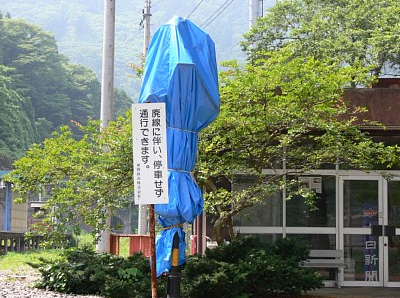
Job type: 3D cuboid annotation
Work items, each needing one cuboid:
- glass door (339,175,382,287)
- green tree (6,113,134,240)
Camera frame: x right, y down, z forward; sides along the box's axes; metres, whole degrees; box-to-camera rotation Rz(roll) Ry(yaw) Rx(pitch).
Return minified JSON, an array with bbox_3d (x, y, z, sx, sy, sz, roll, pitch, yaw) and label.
[{"bbox_3d":[2.940,1.502,18.300,0.810,2.010,0.080,1,-3,-1],"label":"glass door"},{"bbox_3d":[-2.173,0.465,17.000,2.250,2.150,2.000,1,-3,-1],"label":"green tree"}]

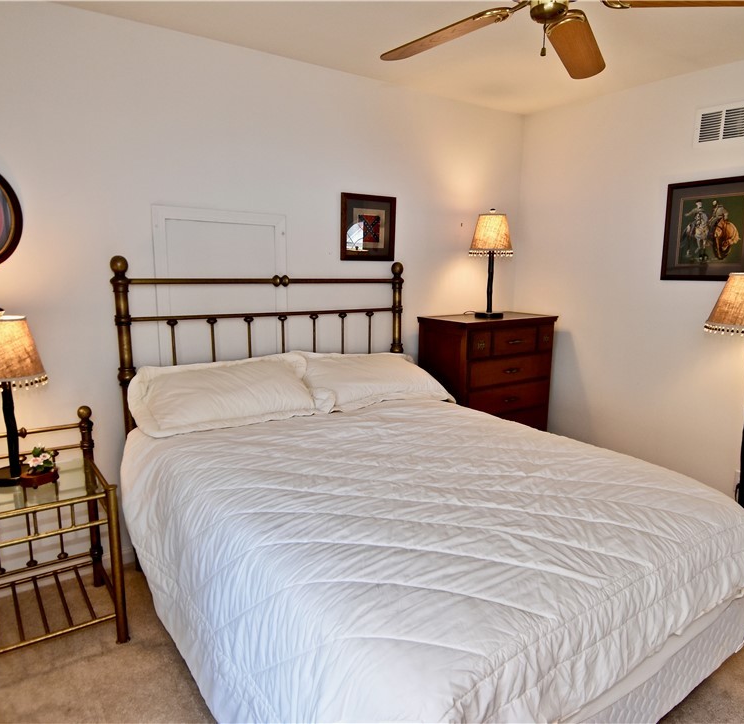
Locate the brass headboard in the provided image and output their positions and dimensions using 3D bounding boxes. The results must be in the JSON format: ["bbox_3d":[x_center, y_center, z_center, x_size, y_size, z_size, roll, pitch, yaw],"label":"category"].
[{"bbox_3d":[-0.464,0.188,2.832,1.555,1.415,0.075,-7,12,-35],"label":"brass headboard"}]

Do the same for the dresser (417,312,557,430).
[{"bbox_3d":[0.719,0.264,3.496,0.773,1.107,0.438,-7,12,-35],"label":"dresser"}]

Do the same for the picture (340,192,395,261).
[{"bbox_3d":[-0.018,-0.762,3.103,0.371,0.364,0.020,-7,12,-35],"label":"picture"}]

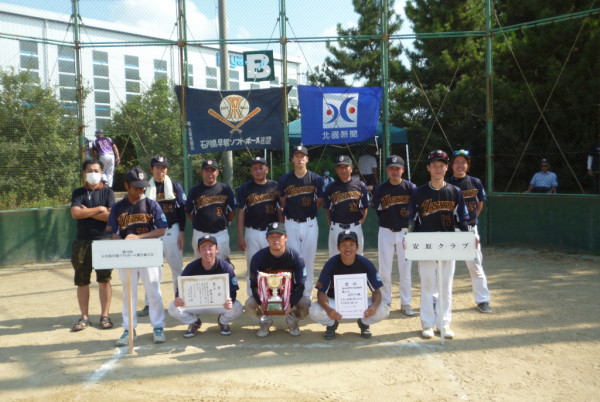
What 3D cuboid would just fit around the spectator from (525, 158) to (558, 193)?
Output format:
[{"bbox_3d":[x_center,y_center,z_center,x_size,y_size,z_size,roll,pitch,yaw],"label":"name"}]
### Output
[{"bbox_3d":[4.562,-0.189,9.173,0.620,1.250,0.750,1,4,37],"label":"spectator"}]

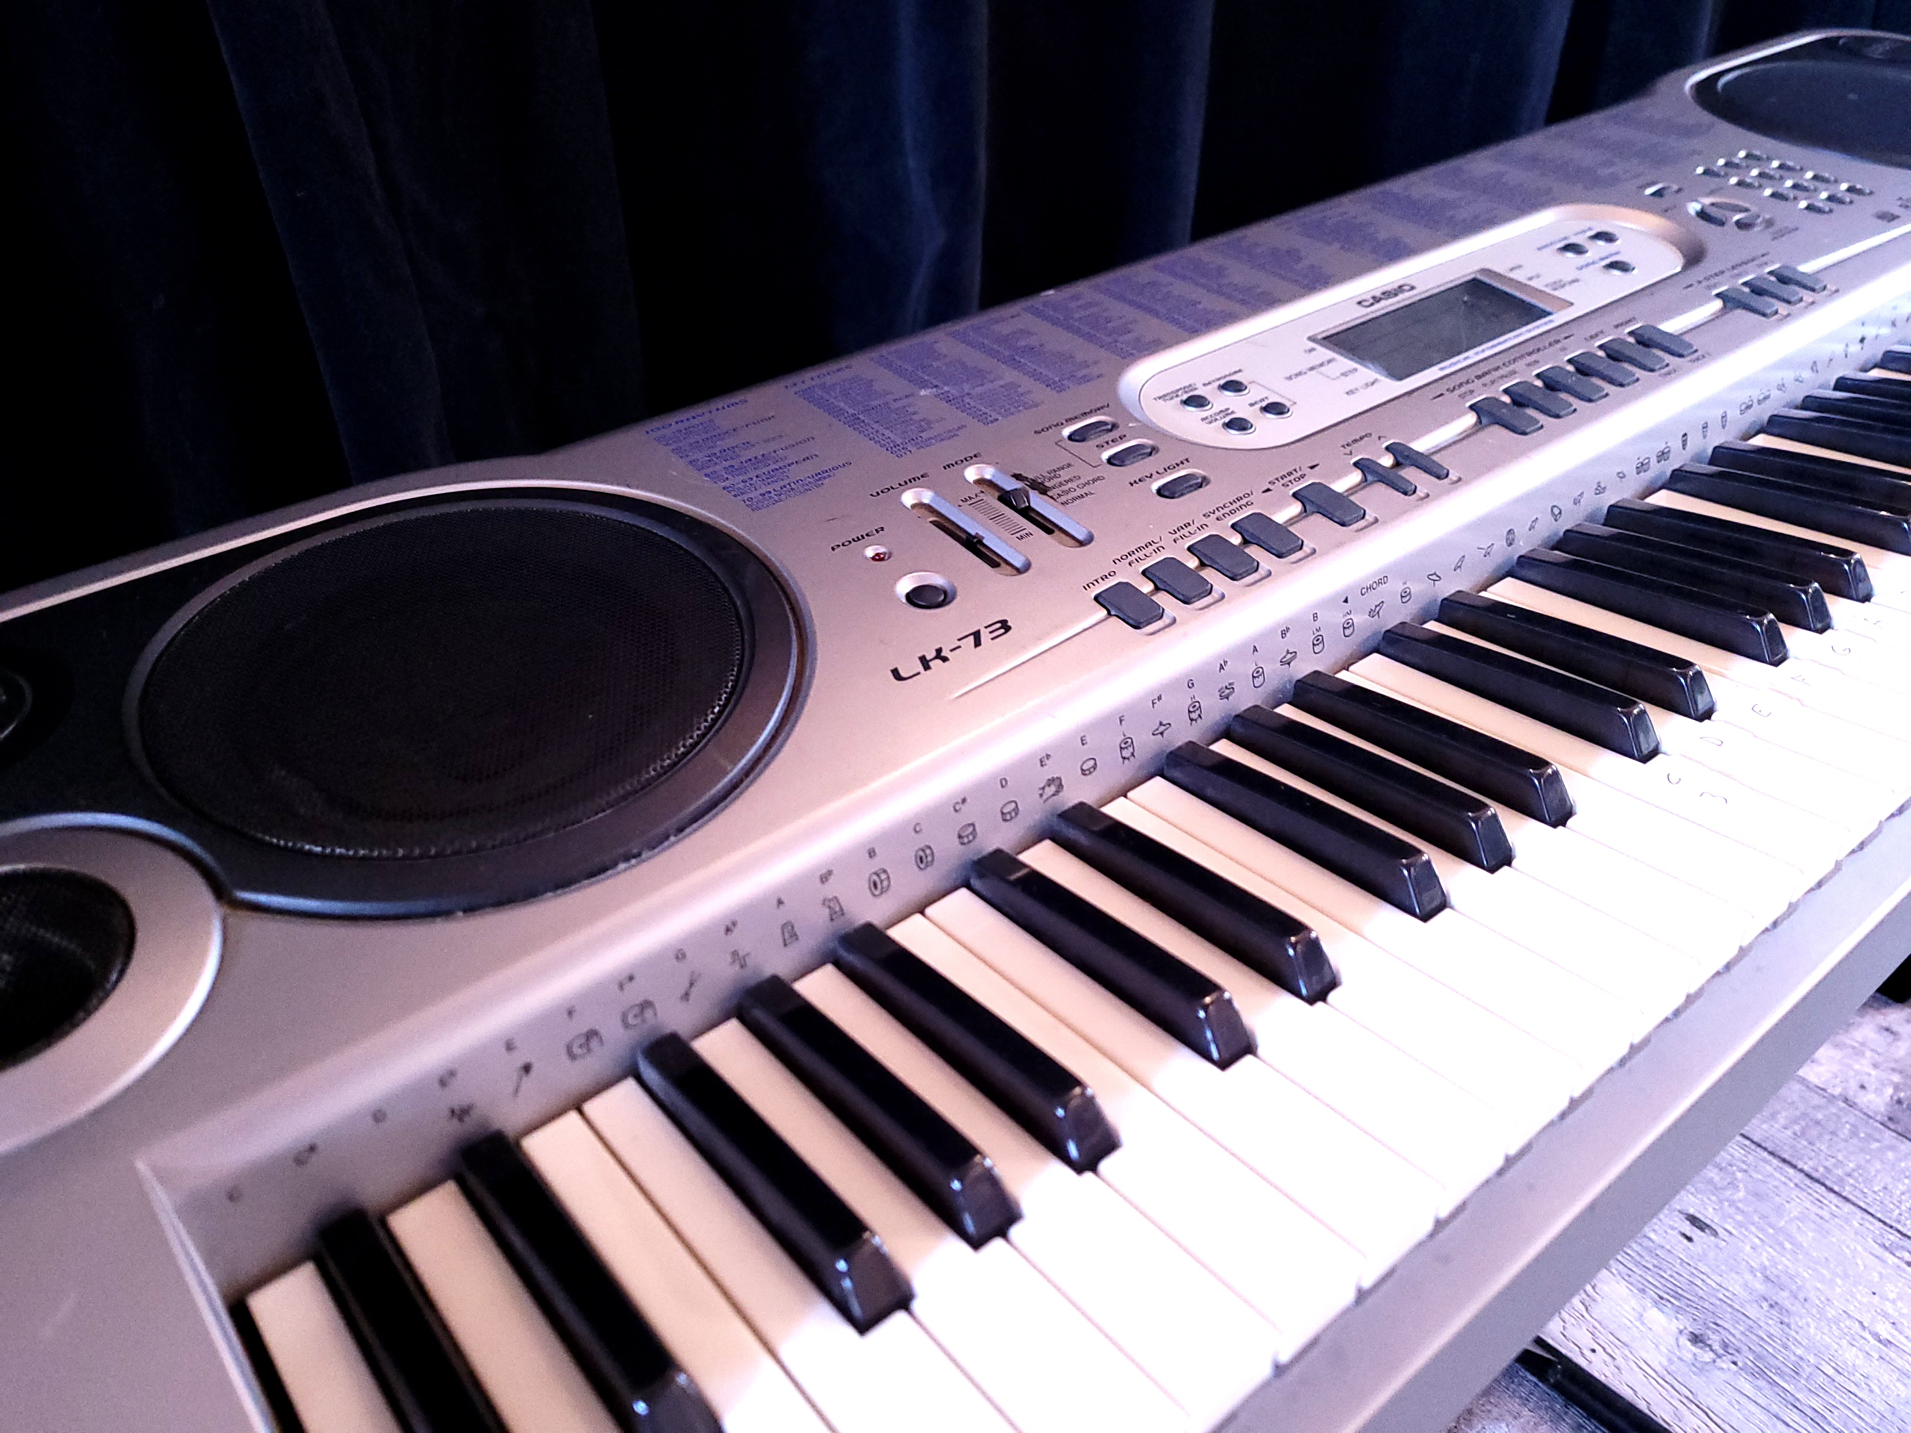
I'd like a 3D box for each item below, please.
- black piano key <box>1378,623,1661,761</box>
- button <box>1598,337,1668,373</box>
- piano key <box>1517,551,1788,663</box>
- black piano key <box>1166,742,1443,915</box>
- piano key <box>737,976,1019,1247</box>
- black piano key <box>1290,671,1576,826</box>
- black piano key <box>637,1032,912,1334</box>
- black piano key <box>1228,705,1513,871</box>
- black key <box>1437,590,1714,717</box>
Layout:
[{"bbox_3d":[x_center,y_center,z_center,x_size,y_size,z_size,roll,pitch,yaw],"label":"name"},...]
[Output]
[{"bbox_3d":[0.163,-0.011,0.419,0.010,0.013,0.088,-26,38,-30],"label":"black piano key"},{"bbox_3d":[0.258,-0.138,0.546,0.013,0.004,0.020,-26,48,-29],"label":"button"},{"bbox_3d":[0.218,-0.037,0.453,0.011,0.013,0.088,-26,37,-29],"label":"piano key"},{"bbox_3d":[0.089,0.026,0.372,0.010,0.013,0.088,-26,38,-30],"label":"black piano key"},{"bbox_3d":[-0.019,0.079,0.303,0.011,0.013,0.088,-26,37,-29],"label":"piano key"},{"bbox_3d":[0.130,0.006,0.397,0.011,0.013,0.088,-26,37,-29],"label":"black piano key"},{"bbox_3d":[-0.039,0.089,0.291,0.011,0.012,0.087,-26,38,-29],"label":"black piano key"},{"bbox_3d":[0.109,0.016,0.385,0.010,0.013,0.088,-26,38,-30],"label":"black piano key"},{"bbox_3d":[0.186,-0.021,0.433,0.011,0.012,0.087,-26,38,-29],"label":"black key"}]

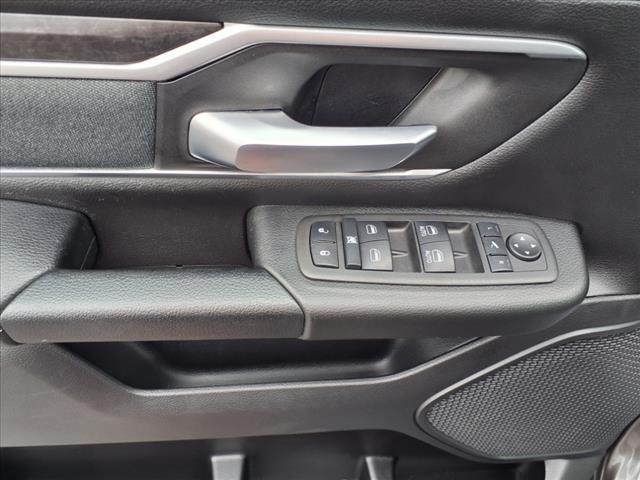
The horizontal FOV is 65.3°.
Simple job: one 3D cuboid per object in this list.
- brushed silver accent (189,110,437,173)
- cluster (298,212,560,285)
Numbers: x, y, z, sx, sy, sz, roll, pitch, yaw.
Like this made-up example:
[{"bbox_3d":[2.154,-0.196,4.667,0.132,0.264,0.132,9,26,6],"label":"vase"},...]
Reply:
[{"bbox_3d":[-0.006,-0.080,0.405,0.194,0.038,0.036,0,40,0],"label":"brushed silver accent"},{"bbox_3d":[0.089,0.008,0.416,0.205,0.018,0.060,2,59,-6],"label":"cluster"}]

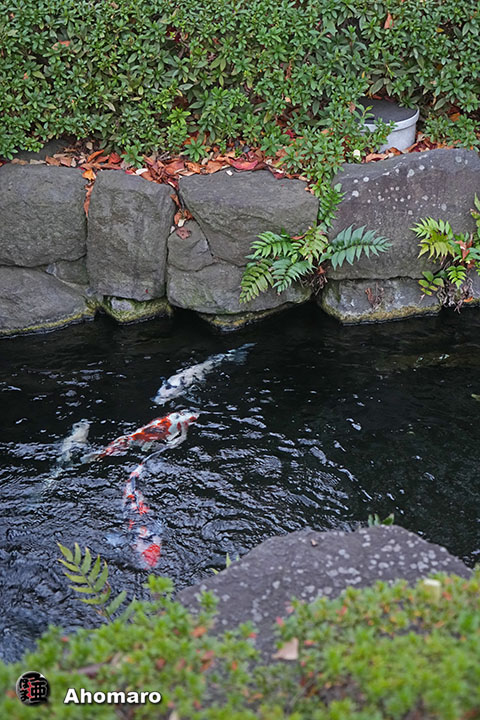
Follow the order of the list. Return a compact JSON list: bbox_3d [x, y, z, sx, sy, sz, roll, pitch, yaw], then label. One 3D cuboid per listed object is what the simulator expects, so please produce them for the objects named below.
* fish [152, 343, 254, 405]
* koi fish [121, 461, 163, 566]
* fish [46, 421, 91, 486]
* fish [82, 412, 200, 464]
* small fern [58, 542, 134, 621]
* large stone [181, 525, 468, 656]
[{"bbox_3d":[-0.137,0.049,3.881,0.130,0.120,0.500,29,43,36],"label":"fish"},{"bbox_3d":[-0.312,0.494,3.221,0.130,0.120,0.480,-5,34,-7],"label":"koi fish"},{"bbox_3d":[-0.612,0.323,3.474,0.110,0.100,0.370,8,35,11],"label":"fish"},{"bbox_3d":[-0.356,0.275,3.547,0.460,0.120,0.130,-20,39,-27],"label":"fish"},{"bbox_3d":[-0.310,0.478,2.116,0.170,0.140,0.150,0,34,0],"label":"small fern"},{"bbox_3d":[0.183,0.614,2.237,0.620,0.320,0.400,0,34,0],"label":"large stone"}]

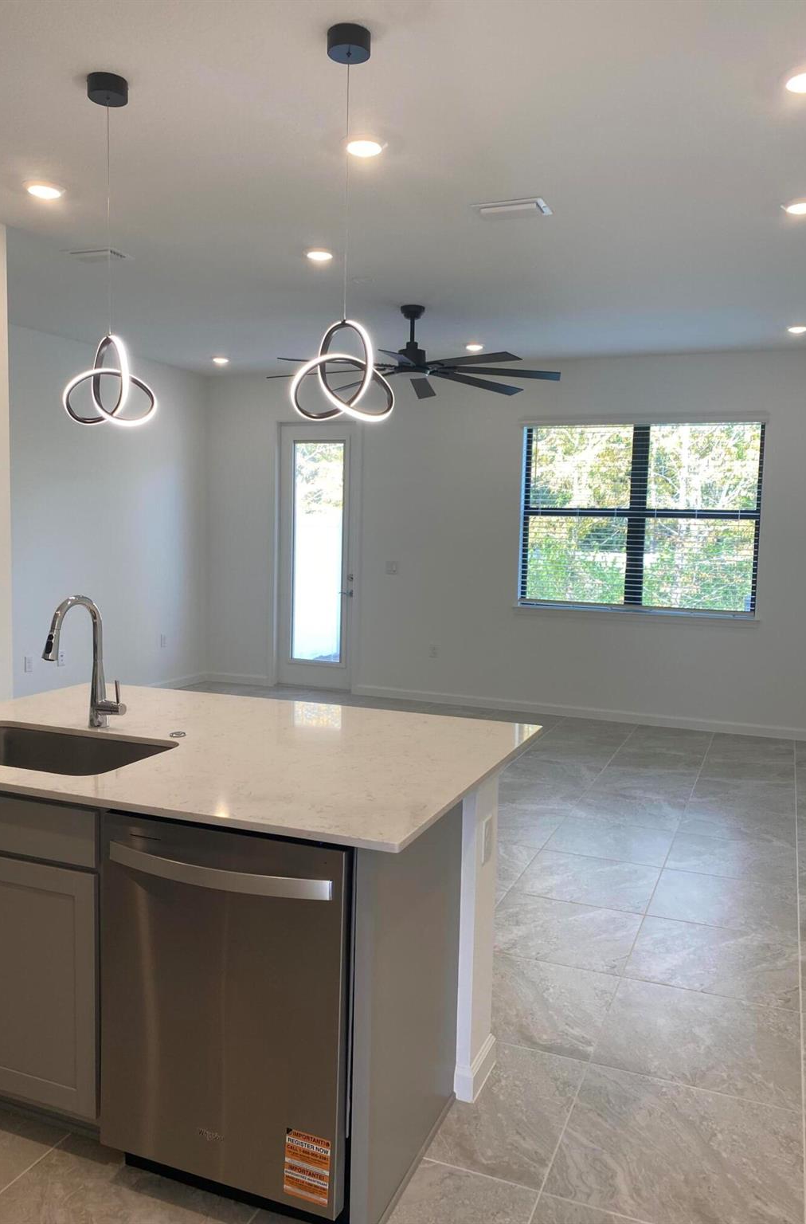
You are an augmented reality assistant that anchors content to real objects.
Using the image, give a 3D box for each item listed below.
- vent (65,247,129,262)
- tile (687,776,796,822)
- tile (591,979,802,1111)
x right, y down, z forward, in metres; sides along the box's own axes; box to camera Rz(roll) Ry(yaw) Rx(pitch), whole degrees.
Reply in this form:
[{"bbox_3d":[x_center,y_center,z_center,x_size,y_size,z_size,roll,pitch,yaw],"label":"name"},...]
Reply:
[{"bbox_3d":[-1.553,-1.814,4.672,0.280,0.025,0.190,3,5,22],"label":"vent"},{"bbox_3d":[1.986,1.083,5.379,0.560,0.010,0.560,3,6,22],"label":"tile"},{"bbox_3d":[0.913,1.308,2.818,0.561,0.012,0.561,3,5,22],"label":"tile"}]

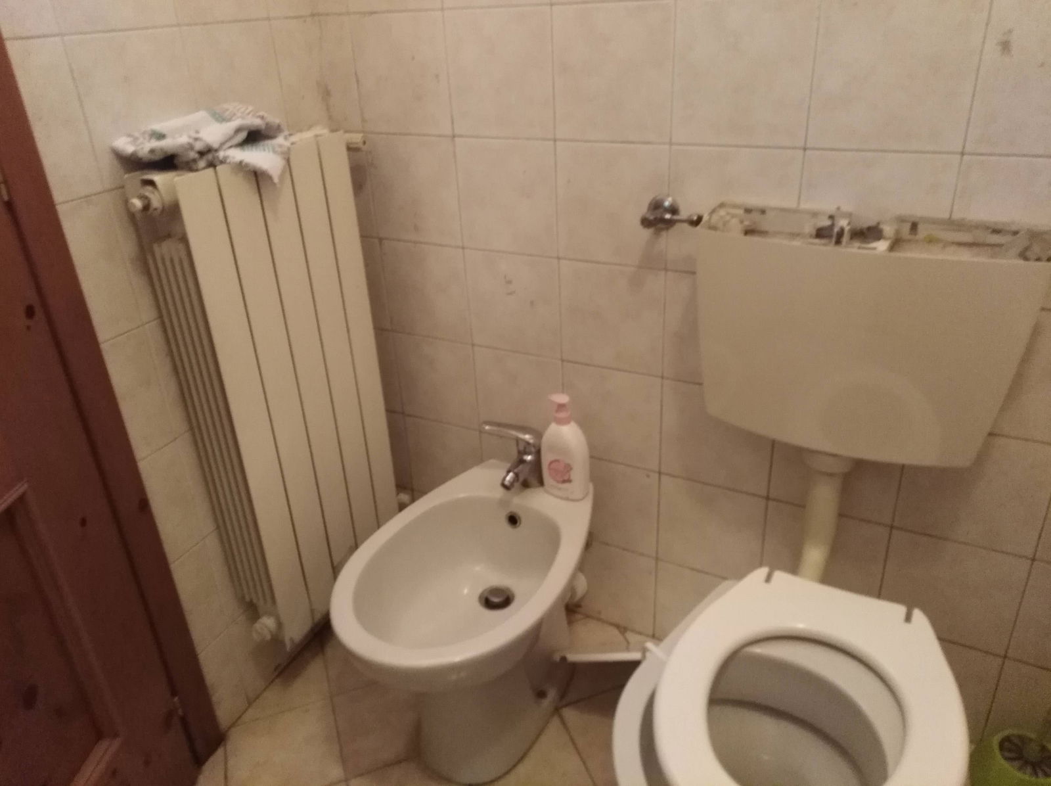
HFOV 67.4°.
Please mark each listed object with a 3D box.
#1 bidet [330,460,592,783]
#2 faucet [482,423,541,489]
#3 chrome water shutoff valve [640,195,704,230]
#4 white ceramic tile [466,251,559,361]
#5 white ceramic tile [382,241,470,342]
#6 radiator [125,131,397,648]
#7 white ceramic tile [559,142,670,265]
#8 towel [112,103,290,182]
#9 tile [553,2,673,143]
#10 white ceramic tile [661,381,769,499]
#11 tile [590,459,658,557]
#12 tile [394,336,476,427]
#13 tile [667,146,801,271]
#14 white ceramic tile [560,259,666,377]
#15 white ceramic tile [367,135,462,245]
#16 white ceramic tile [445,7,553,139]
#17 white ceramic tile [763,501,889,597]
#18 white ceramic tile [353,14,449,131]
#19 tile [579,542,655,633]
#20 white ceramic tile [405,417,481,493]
[{"bbox_3d":[-0.079,0.444,1.407,0.369,0.401,0.539,11,30,27],"label":"bidet"},{"bbox_3d":[-0.016,0.113,1.430,0.060,0.152,0.125,17,33,35],"label":"faucet"},{"bbox_3d":[0.228,-0.278,1.239,0.105,0.053,0.075,11,30,27],"label":"chrome water shutoff valve"},{"bbox_3d":[-0.021,-0.171,1.493,0.200,0.200,0.010,11,30,27],"label":"white ceramic tile"},{"bbox_3d":[-0.197,-0.205,1.581,0.199,0.199,0.012,11,30,27],"label":"white ceramic tile"},{"bbox_3d":[-0.420,-0.005,1.441,0.095,0.860,0.395,9,29,23],"label":"radiator"},{"bbox_3d":[0.145,-0.315,1.313,0.200,0.200,0.010,11,30,27],"label":"white ceramic tile"},{"bbox_3d":[-0.464,-0.363,1.187,0.125,0.110,0.310,10,29,24],"label":"towel"},{"bbox_3d":[0.136,-0.498,1.234,0.200,0.200,0.010,11,30,27],"label":"tile"},{"bbox_3d":[0.341,0.079,1.401,0.199,0.199,0.012,11,30,27],"label":"white ceramic tile"},{"bbox_3d":[0.175,0.223,1.581,0.199,0.199,0.012,11,30,27],"label":"tile"},{"bbox_3d":[-0.187,-0.027,1.673,0.200,0.200,0.010,11,30,27],"label":"tile"},{"bbox_3d":[0.321,-0.279,1.222,0.199,0.199,0.012,11,30,27],"label":"tile"},{"bbox_3d":[0.155,-0.135,1.401,0.199,0.199,0.012,11,30,27],"label":"white ceramic tile"},{"bbox_3d":[-0.208,-0.387,1.505,0.200,0.200,0.010,11,30,27],"label":"white ceramic tile"},{"bbox_3d":[-0.041,-0.533,1.325,0.200,0.200,0.010,11,30,27],"label":"white ceramic tile"},{"bbox_3d":[0.526,0.293,1.401,0.199,0.199,0.012,11,30,27],"label":"white ceramic tile"},{"bbox_3d":[-0.217,-0.564,1.401,0.199,0.199,0.012,11,30,27],"label":"white ceramic tile"},{"bbox_3d":[0.186,0.406,1.683,0.200,0.200,0.010,11,30,27],"label":"tile"},{"bbox_3d":[-0.178,0.155,1.774,0.200,0.200,0.010,11,30,27],"label":"white ceramic tile"}]

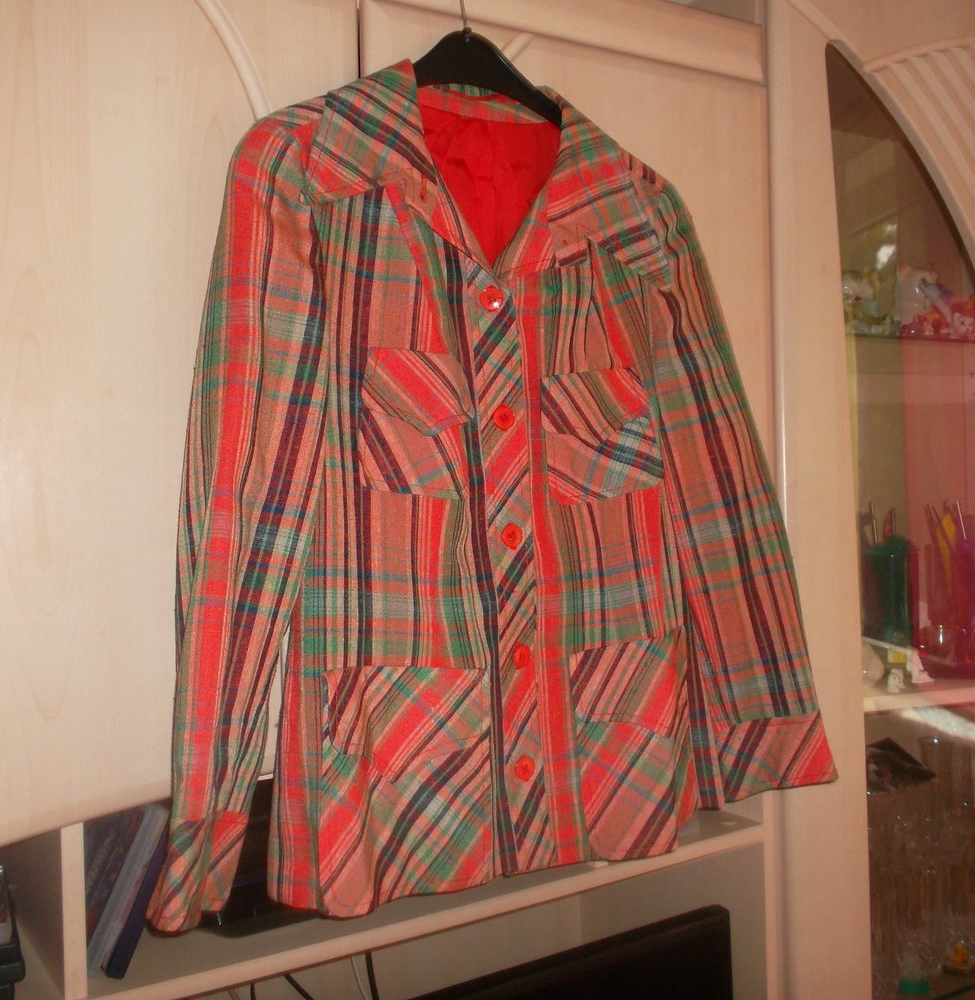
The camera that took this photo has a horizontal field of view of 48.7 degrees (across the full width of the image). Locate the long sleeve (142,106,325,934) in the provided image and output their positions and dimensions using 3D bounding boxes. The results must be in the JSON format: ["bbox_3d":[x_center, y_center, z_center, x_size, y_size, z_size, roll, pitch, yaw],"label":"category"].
[{"bbox_3d":[-0.177,0.017,0.768,0.105,0.565,0.105,5,-3,-31],"label":"long sleeve"}]

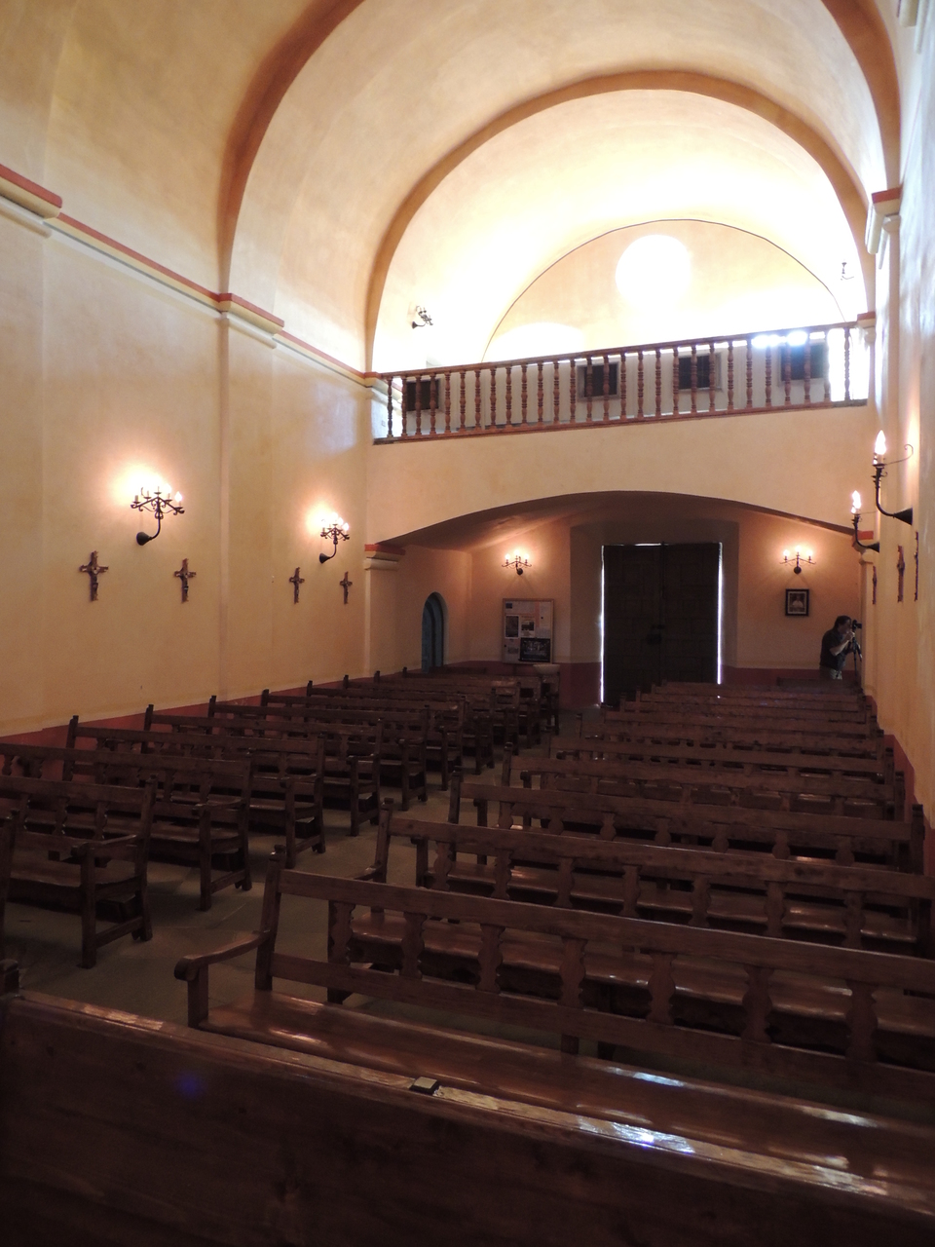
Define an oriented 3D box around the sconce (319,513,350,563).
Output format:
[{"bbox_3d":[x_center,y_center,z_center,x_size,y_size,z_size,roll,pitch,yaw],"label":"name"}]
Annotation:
[{"bbox_3d":[-1.780,-1.113,11.277,0.283,0.671,0.737,1,1,22],"label":"sconce"}]

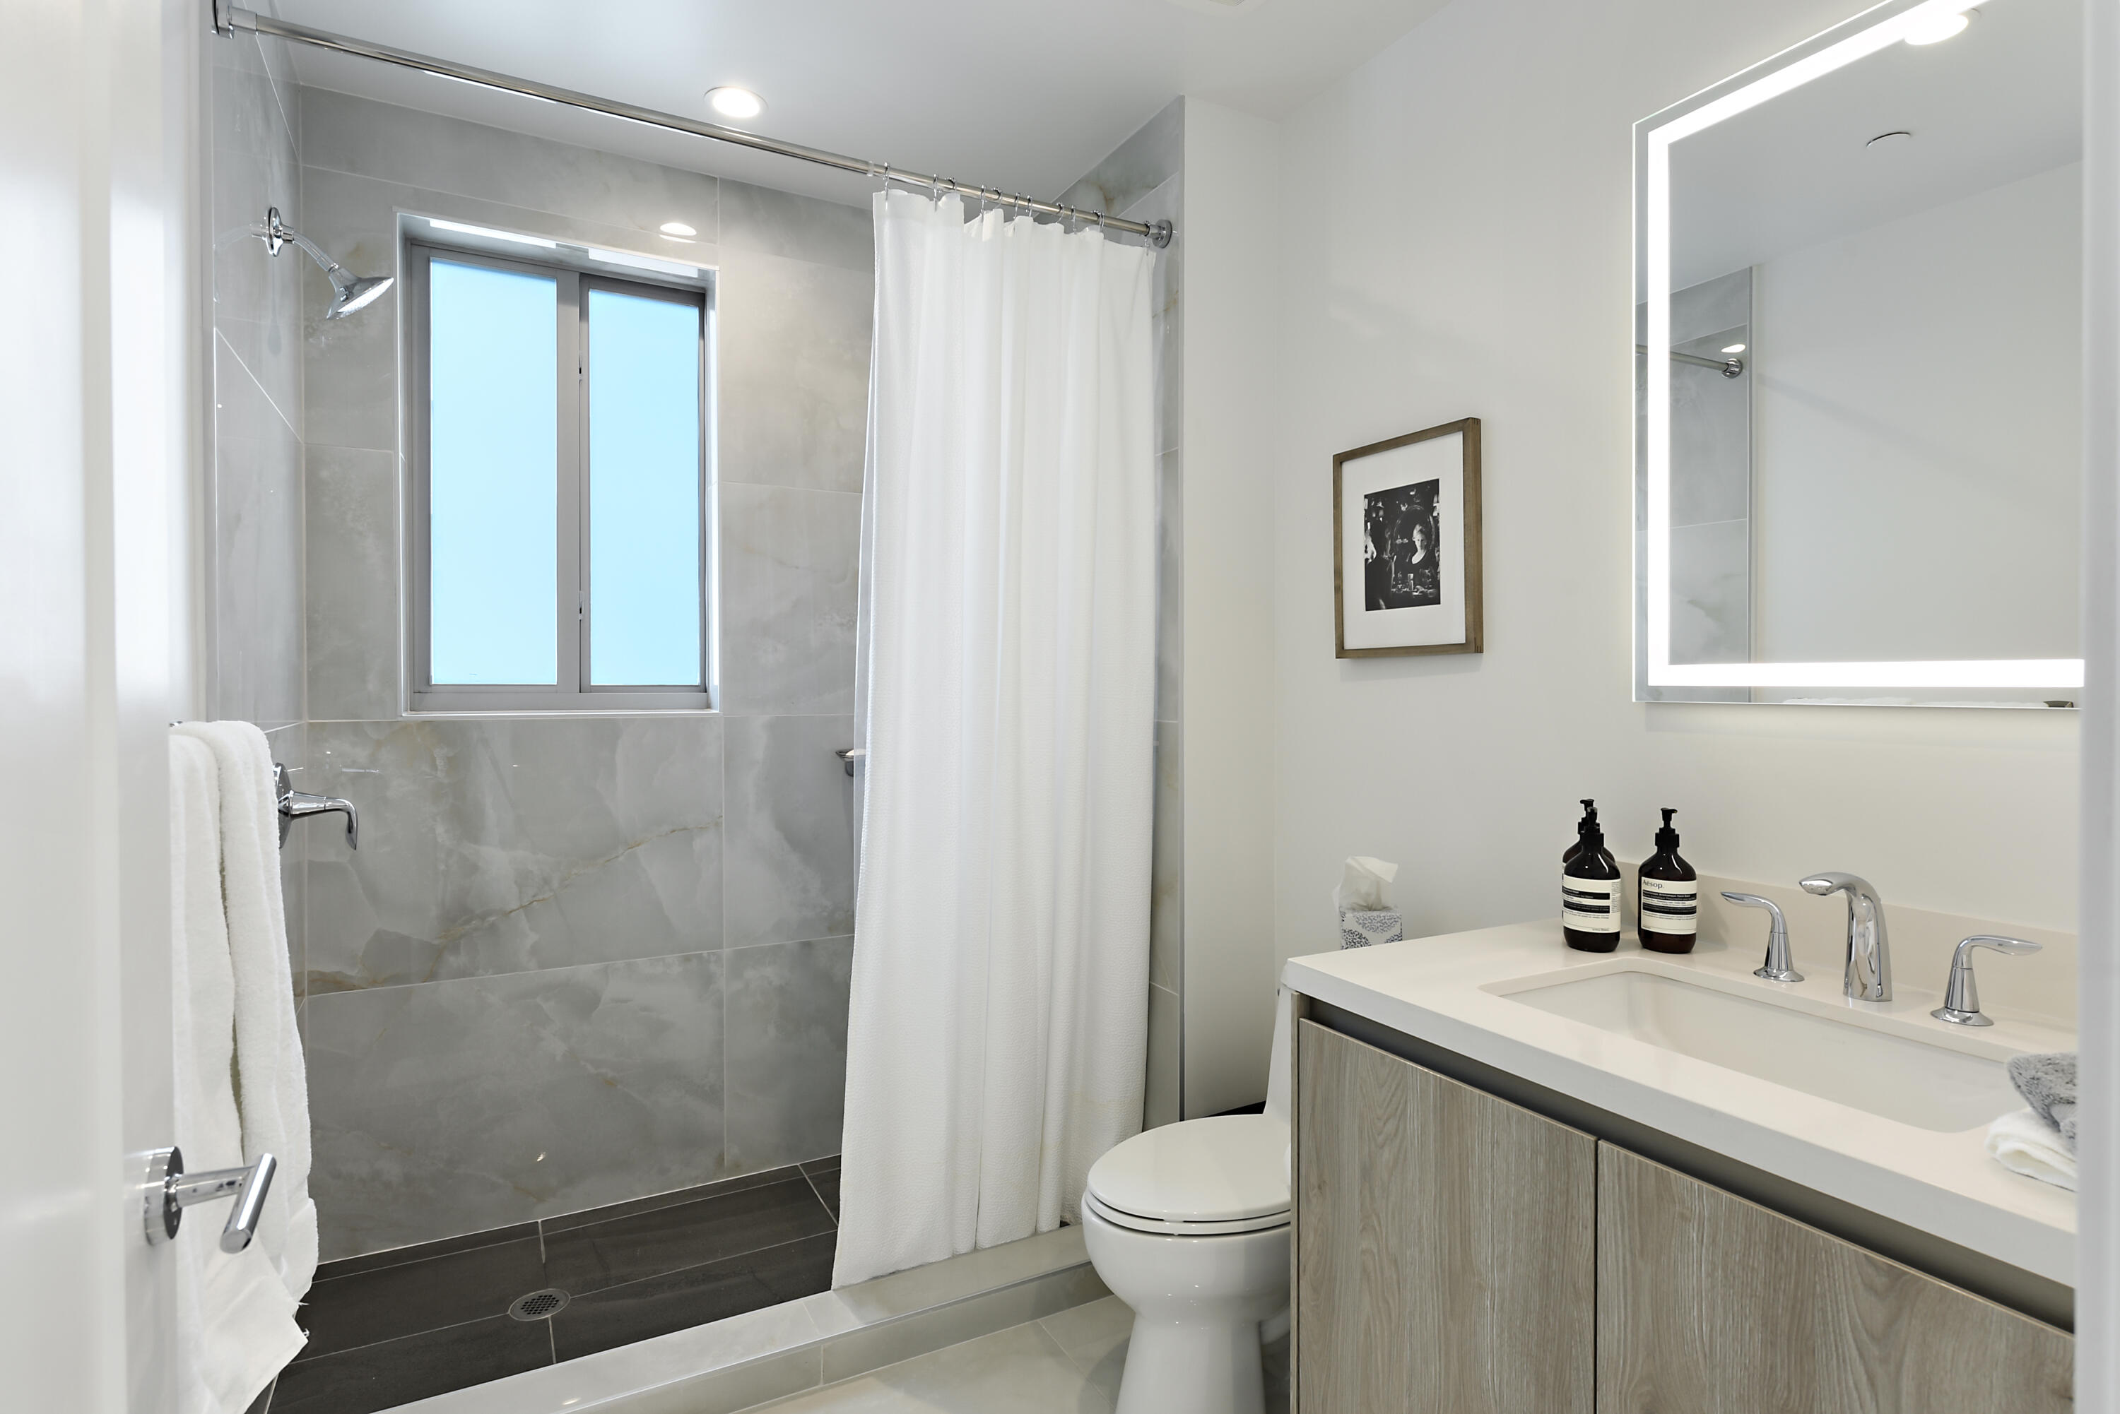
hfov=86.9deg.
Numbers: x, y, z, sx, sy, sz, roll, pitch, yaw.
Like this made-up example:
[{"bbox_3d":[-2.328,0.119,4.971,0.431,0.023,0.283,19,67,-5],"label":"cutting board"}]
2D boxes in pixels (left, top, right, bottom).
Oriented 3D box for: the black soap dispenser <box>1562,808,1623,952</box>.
[{"bbox_3d":[0.779,0.250,1.636,0.072,0.203,0.072,-1,2,-41],"label":"black soap dispenser"}]

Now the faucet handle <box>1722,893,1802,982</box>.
[{"bbox_3d":[0.946,0.308,1.507,0.058,0.100,0.103,-1,1,-28],"label":"faucet handle"}]

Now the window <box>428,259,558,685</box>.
[{"bbox_3d":[-1.360,-0.550,2.692,0.267,0.993,0.030,-1,1,-28],"label":"window"}]

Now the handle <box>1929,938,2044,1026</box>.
[{"bbox_3d":[1.046,0.309,1.263,0.057,0.100,0.100,-1,1,-28],"label":"handle"}]

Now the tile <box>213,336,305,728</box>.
[{"bbox_3d":[-1.437,-0.257,2.026,0.012,0.604,0.940,-1,1,-27],"label":"tile"}]

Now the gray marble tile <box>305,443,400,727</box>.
[{"bbox_3d":[-1.571,-0.271,2.489,0.166,0.604,0.012,-1,1,-29],"label":"gray marble tile"}]

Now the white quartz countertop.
[{"bbox_3d":[0.820,0.384,1.288,0.620,0.043,0.970,-1,1,-28],"label":"white quartz countertop"}]

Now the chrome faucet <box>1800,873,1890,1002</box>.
[{"bbox_3d":[0.952,0.279,1.356,0.157,0.157,0.047,-1,1,-28],"label":"chrome faucet"}]

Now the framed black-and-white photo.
[{"bbox_3d":[0.674,-0.313,2.199,0.026,0.428,0.365,-1,1,-28],"label":"framed black-and-white photo"}]

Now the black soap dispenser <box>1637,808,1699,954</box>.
[{"bbox_3d":[0.894,0.252,1.643,0.075,0.208,0.075,0,1,12],"label":"black soap dispenser"}]

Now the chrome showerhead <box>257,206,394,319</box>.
[{"bbox_3d":[-1.308,-0.789,2.010,0.195,0.185,0.135,-1,1,-28],"label":"chrome showerhead"}]

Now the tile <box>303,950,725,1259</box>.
[{"bbox_3d":[-1.260,0.934,2.690,0.890,0.604,0.012,-1,1,-29],"label":"tile"}]

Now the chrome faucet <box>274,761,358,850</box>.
[{"bbox_3d":[-1.334,0.179,2.013,0.133,0.162,0.160,-1,1,-28],"label":"chrome faucet"}]

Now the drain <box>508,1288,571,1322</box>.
[{"bbox_3d":[-1.065,1.226,2.291,0.112,0.010,0.112,-1,1,-28],"label":"drain"}]

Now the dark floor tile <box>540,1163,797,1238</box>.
[{"bbox_3d":[-0.956,1.240,2.813,0.633,0.010,0.080,-1,1,-29],"label":"dark floor tile"}]

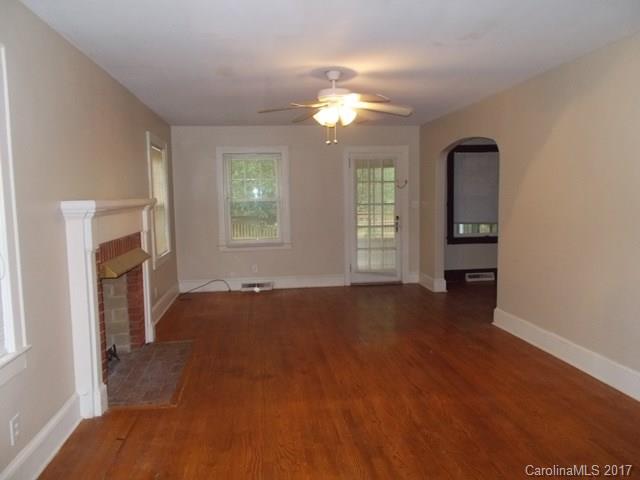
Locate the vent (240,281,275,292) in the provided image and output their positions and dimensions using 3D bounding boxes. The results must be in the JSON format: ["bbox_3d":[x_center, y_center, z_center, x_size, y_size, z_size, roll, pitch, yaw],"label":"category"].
[{"bbox_3d":[-0.948,0.703,7.218,0.474,0.125,0.070,-2,5,-7],"label":"vent"}]

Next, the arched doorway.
[{"bbox_3d":[1.838,-0.190,5.974,0.155,2.038,1.795,-2,5,-7],"label":"arched doorway"}]

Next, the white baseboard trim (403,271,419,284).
[{"bbox_3d":[1.467,0.597,7.570,0.214,0.187,0.022,-2,5,-7],"label":"white baseboard trim"}]

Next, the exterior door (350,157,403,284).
[{"bbox_3d":[0.865,-0.315,7.433,0.842,2.020,0.050,-2,5,-7],"label":"exterior door"}]

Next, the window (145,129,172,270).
[{"bbox_3d":[-1.991,-0.478,5.941,0.100,1.530,1.080,-2,5,-7],"label":"window"}]

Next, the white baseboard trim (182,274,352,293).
[{"bbox_3d":[-0.847,0.665,7.267,2.505,0.187,0.022,-2,5,-7],"label":"white baseboard trim"}]

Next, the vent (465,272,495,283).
[{"bbox_3d":[2.574,0.595,7.693,0.500,0.130,0.050,-2,5,-7],"label":"vent"}]

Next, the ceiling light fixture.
[{"bbox_3d":[0.129,-1.115,4.089,1.340,0.590,1.320,-2,5,-7],"label":"ceiling light fixture"}]

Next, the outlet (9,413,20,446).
[{"bbox_3d":[-1.447,0.904,2.287,0.010,0.120,0.083,-2,5,-7],"label":"outlet"}]

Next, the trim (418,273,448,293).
[{"bbox_3d":[1.684,0.621,7.254,0.177,0.190,0.687,-2,5,-7],"label":"trim"}]

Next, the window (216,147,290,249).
[{"bbox_3d":[-0.975,-0.608,7.166,1.090,1.526,0.100,-2,5,-7],"label":"window"}]

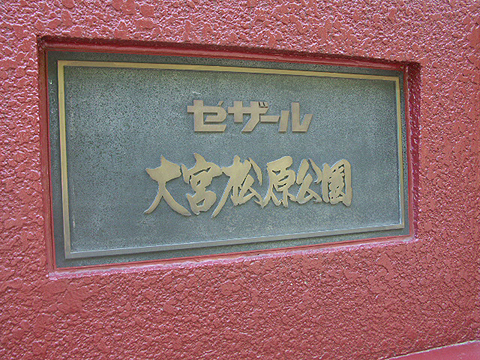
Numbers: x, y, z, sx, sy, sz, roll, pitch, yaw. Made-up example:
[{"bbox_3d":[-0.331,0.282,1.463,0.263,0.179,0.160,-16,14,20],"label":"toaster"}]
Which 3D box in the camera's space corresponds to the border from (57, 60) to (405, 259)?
[{"bbox_3d":[0.026,-0.042,0.787,0.620,0.297,0.012,-2,0,-20],"label":"border"}]

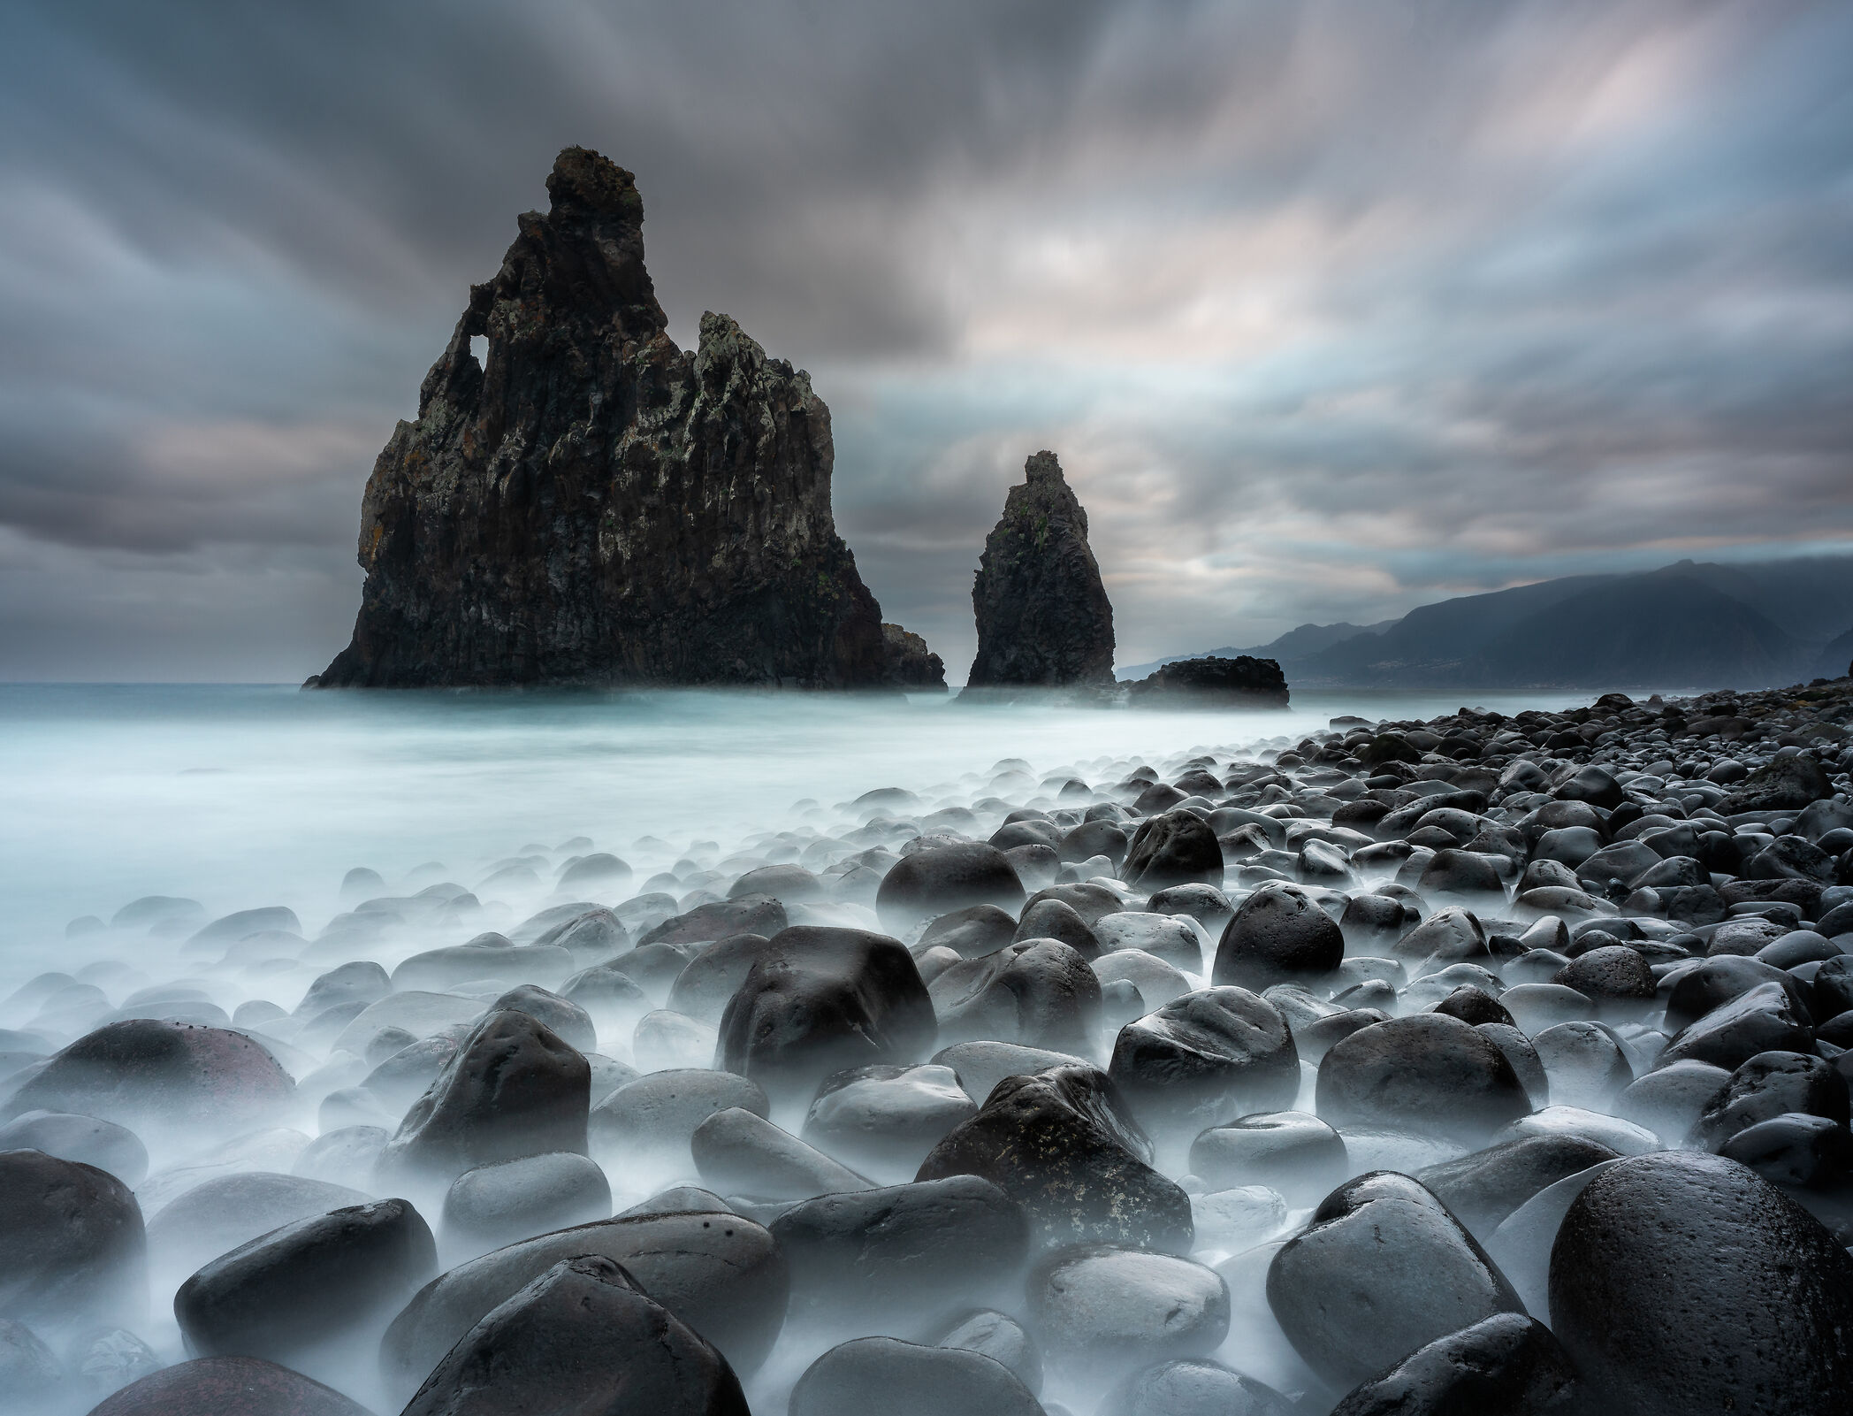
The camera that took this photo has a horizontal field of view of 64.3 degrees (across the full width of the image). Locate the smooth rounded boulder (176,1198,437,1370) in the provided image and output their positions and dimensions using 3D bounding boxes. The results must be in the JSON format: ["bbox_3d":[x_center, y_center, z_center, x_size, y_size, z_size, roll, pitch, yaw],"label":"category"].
[{"bbox_3d":[-1.229,1.139,2.921,0.574,0.305,0.373,0,1,25],"label":"smooth rounded boulder"}]

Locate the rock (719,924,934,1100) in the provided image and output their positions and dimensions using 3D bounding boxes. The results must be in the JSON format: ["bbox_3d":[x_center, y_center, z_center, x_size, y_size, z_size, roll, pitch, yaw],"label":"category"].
[{"bbox_3d":[-0.303,0.891,4.450,0.650,0.480,0.580,0,1,-4],"label":"rock"}]

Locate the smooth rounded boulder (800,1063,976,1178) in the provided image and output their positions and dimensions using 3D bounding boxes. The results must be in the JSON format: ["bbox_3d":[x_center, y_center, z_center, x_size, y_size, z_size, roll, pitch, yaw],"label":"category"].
[{"bbox_3d":[-0.092,0.985,3.620,0.440,0.260,0.380,0,1,-1],"label":"smooth rounded boulder"}]

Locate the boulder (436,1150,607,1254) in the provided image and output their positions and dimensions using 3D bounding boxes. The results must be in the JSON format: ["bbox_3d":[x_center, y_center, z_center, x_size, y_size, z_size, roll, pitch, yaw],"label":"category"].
[{"bbox_3d":[-0.883,1.047,3.250,0.380,0.240,0.330,0,1,-15],"label":"boulder"}]

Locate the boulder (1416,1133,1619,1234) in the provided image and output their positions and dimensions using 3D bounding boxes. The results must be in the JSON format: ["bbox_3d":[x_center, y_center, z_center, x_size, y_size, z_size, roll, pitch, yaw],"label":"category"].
[{"bbox_3d":[1.335,1.092,3.345,0.461,0.233,0.322,0,1,20],"label":"boulder"}]

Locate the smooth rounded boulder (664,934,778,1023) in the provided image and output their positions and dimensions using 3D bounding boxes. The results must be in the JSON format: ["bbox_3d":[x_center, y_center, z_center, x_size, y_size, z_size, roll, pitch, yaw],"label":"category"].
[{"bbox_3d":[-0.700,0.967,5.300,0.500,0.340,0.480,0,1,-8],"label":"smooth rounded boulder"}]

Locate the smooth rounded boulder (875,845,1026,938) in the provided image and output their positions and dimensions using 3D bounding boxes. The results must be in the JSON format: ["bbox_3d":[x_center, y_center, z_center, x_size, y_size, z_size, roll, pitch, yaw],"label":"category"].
[{"bbox_3d":[0.126,0.938,7.454,0.762,0.488,0.610,0,1,0],"label":"smooth rounded boulder"}]

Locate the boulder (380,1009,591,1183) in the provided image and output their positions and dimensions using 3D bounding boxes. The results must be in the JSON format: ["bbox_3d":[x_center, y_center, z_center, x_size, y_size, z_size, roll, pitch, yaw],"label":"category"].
[{"bbox_3d":[-1.150,0.972,3.850,0.550,0.450,0.500,0,1,-17],"label":"boulder"}]

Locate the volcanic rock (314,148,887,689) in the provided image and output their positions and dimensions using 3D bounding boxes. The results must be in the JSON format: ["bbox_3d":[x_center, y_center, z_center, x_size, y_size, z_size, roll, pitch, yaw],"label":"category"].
[{"bbox_3d":[-28.731,-25.374,130.000,49.000,48.000,30.000,0,1,-12],"label":"volcanic rock"}]

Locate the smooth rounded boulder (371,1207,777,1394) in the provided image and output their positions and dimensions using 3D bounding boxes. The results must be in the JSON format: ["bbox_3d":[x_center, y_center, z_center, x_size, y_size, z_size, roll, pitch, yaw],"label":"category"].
[{"bbox_3d":[-0.629,0.996,2.720,0.740,0.320,0.500,0,1,-12],"label":"smooth rounded boulder"}]

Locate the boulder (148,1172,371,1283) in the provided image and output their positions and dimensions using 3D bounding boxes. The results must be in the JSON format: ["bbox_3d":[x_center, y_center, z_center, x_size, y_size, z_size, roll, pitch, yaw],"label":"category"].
[{"bbox_3d":[-1.492,1.177,3.327,0.492,0.233,0.369,0,1,0],"label":"boulder"}]

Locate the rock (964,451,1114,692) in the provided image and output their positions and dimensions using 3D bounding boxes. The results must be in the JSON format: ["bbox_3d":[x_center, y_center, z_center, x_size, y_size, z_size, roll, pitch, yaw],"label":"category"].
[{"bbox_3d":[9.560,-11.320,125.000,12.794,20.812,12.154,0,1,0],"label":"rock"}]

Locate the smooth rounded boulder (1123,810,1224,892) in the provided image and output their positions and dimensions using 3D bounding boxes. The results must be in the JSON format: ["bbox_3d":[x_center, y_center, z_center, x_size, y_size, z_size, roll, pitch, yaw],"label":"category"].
[{"bbox_3d":[1.472,0.865,8.791,0.597,0.512,0.507,0,1,0],"label":"smooth rounded boulder"}]

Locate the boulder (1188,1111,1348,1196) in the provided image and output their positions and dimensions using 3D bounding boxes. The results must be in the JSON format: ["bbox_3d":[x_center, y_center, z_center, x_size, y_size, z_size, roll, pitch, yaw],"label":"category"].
[{"bbox_3d":[0.840,1.109,3.631,0.389,0.220,0.311,0,1,0],"label":"boulder"}]

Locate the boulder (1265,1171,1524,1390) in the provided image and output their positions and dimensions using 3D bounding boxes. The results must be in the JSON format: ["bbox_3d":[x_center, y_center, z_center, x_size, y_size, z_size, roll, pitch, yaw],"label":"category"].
[{"bbox_3d":[0.844,1.041,2.667,0.464,0.385,0.394,0,1,-15],"label":"boulder"}]

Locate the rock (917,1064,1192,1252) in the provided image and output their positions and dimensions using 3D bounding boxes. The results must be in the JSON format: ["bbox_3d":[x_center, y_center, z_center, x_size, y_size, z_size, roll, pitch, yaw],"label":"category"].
[{"bbox_3d":[0.294,1.034,3.396,0.630,0.409,0.536,0,1,0],"label":"rock"}]

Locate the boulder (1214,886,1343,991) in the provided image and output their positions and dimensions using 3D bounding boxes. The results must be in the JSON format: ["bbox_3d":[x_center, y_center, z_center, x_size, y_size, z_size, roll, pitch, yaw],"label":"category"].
[{"bbox_3d":[1.415,0.943,5.930,0.508,0.447,0.457,0,1,0],"label":"boulder"}]

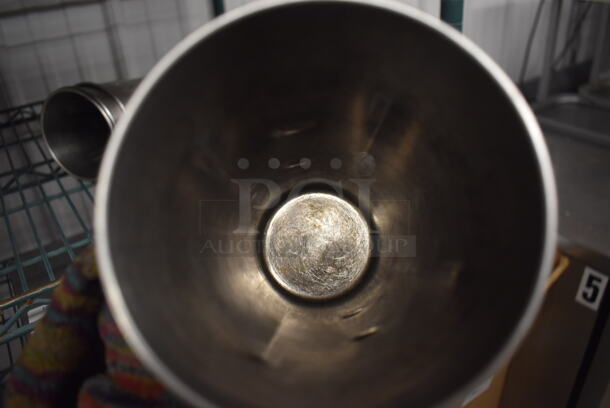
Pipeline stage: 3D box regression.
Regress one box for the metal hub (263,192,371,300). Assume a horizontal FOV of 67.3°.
[{"bbox_3d":[0.007,0.025,0.272,0.063,0.063,0.013,0,-7,1],"label":"metal hub"}]

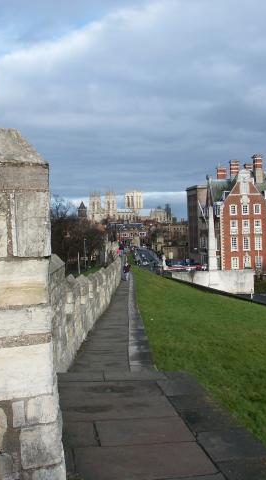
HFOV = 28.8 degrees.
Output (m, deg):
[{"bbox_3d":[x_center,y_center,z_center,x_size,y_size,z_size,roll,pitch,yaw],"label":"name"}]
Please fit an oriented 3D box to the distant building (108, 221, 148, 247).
[{"bbox_3d":[-3.500,-4.300,415.000,33.000,19.500,20.000,-1,1,0],"label":"distant building"}]

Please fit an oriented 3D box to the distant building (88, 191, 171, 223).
[{"bbox_3d":[-3.000,-34.500,745.000,76.000,71.000,158.000,-1,1,32],"label":"distant building"}]

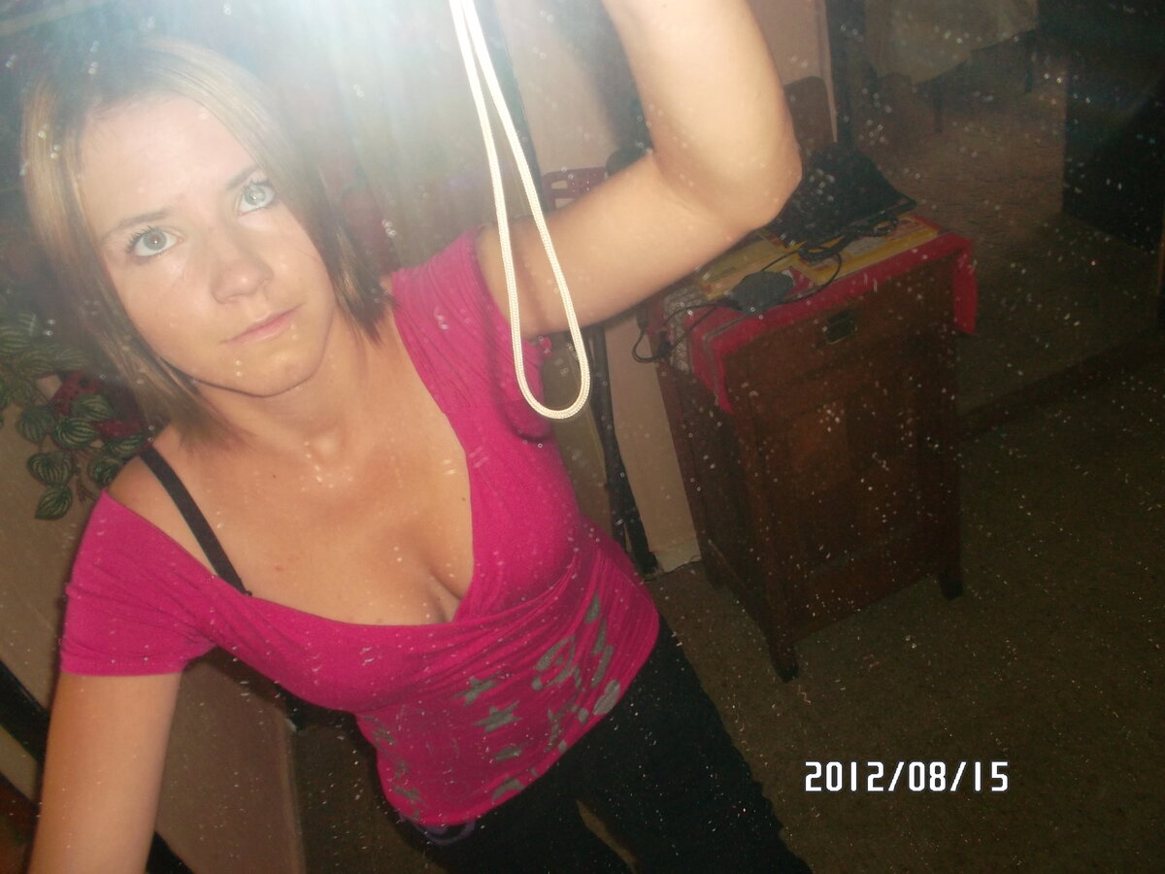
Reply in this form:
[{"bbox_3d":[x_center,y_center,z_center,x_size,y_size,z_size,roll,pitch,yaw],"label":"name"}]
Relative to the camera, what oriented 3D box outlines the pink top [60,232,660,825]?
[{"bbox_3d":[-0.168,0.150,0.841,0.470,0.500,0.240,-33,39,-9],"label":"pink top"}]

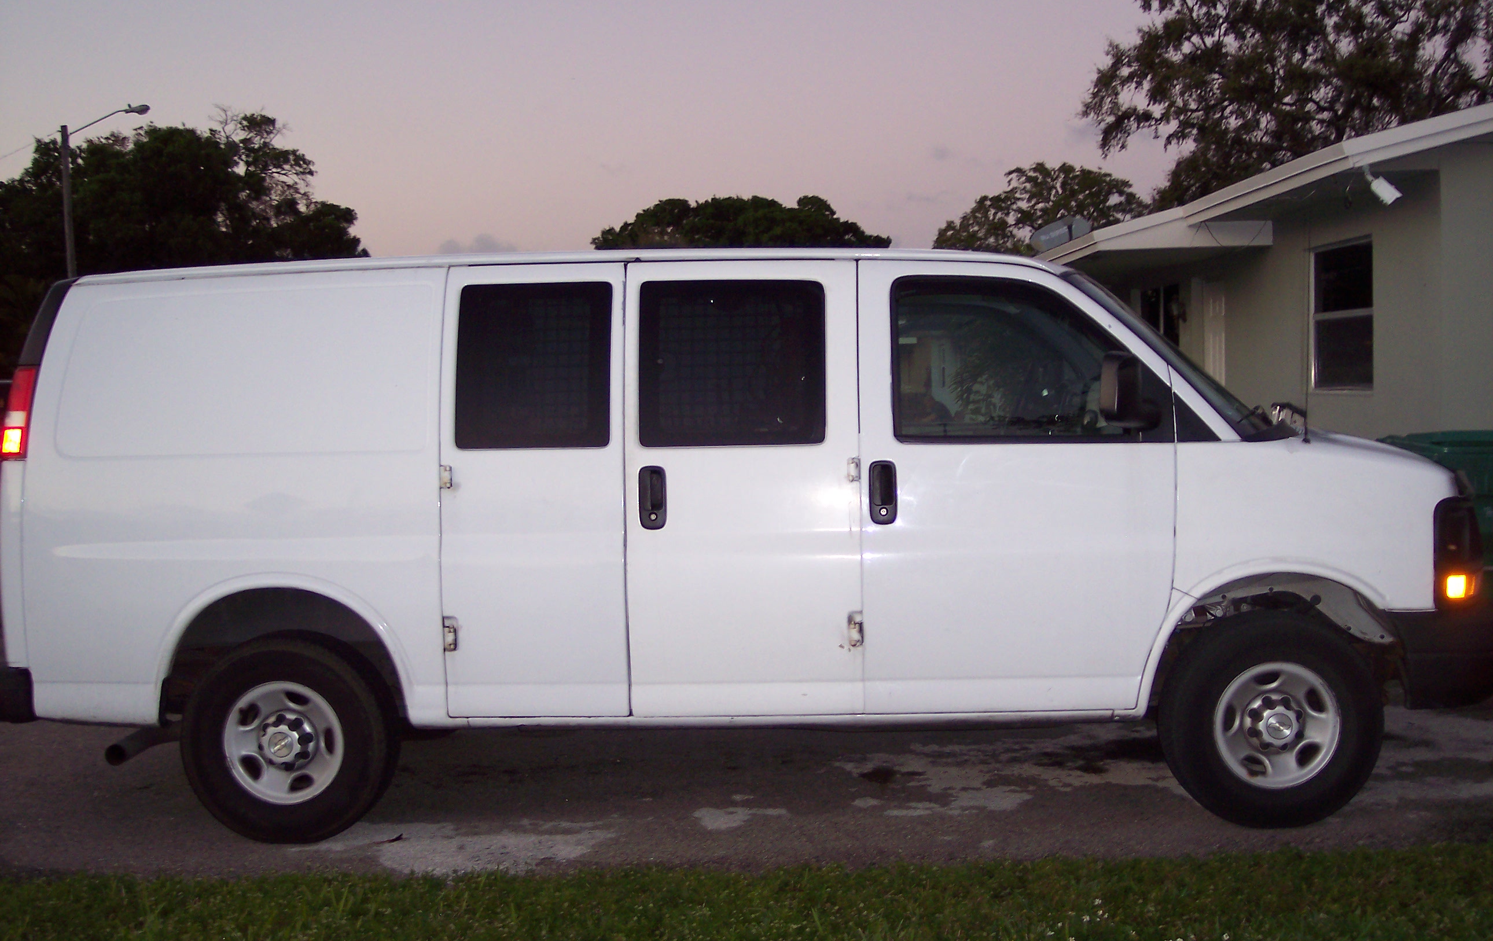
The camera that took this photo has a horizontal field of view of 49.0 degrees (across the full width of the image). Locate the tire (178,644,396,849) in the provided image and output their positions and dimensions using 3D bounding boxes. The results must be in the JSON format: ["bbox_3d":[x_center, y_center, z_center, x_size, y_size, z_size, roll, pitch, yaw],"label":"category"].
[{"bbox_3d":[-1.614,0.939,5.838,0.733,0.727,0.230,-1,3,3],"label":"tire"}]

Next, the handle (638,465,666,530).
[{"bbox_3d":[-0.320,0.095,5.612,0.096,0.214,0.050,-1,-1,3],"label":"handle"}]

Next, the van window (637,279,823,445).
[{"bbox_3d":[-0.050,-0.369,5.663,0.647,0.587,0.050,-1,-8,3],"label":"van window"}]

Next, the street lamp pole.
[{"bbox_3d":[-16.806,-4.902,43.103,2.388,9.472,0.350,-1,3,0],"label":"street lamp pole"}]

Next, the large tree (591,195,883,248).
[{"bbox_3d":[-0.040,-5.222,55.199,11.500,8.121,11.000,-1,3,0],"label":"large tree"}]

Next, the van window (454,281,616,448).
[{"bbox_3d":[-0.741,-0.365,5.694,0.546,0.590,0.050,-1,-8,3],"label":"van window"}]

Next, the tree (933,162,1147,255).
[{"bbox_3d":[7.878,-4.319,42.177,6.800,7.214,6.500,-1,3,0],"label":"tree"}]

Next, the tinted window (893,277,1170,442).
[{"bbox_3d":[0.980,-0.380,5.615,0.954,0.577,0.060,-1,-8,3],"label":"tinted window"}]

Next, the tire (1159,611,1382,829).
[{"bbox_3d":[1.811,0.853,5.679,0.733,0.727,0.230,-1,3,3],"label":"tire"}]

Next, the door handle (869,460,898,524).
[{"bbox_3d":[0.466,0.076,5.576,0.097,0.216,0.050,-1,-1,3],"label":"door handle"}]

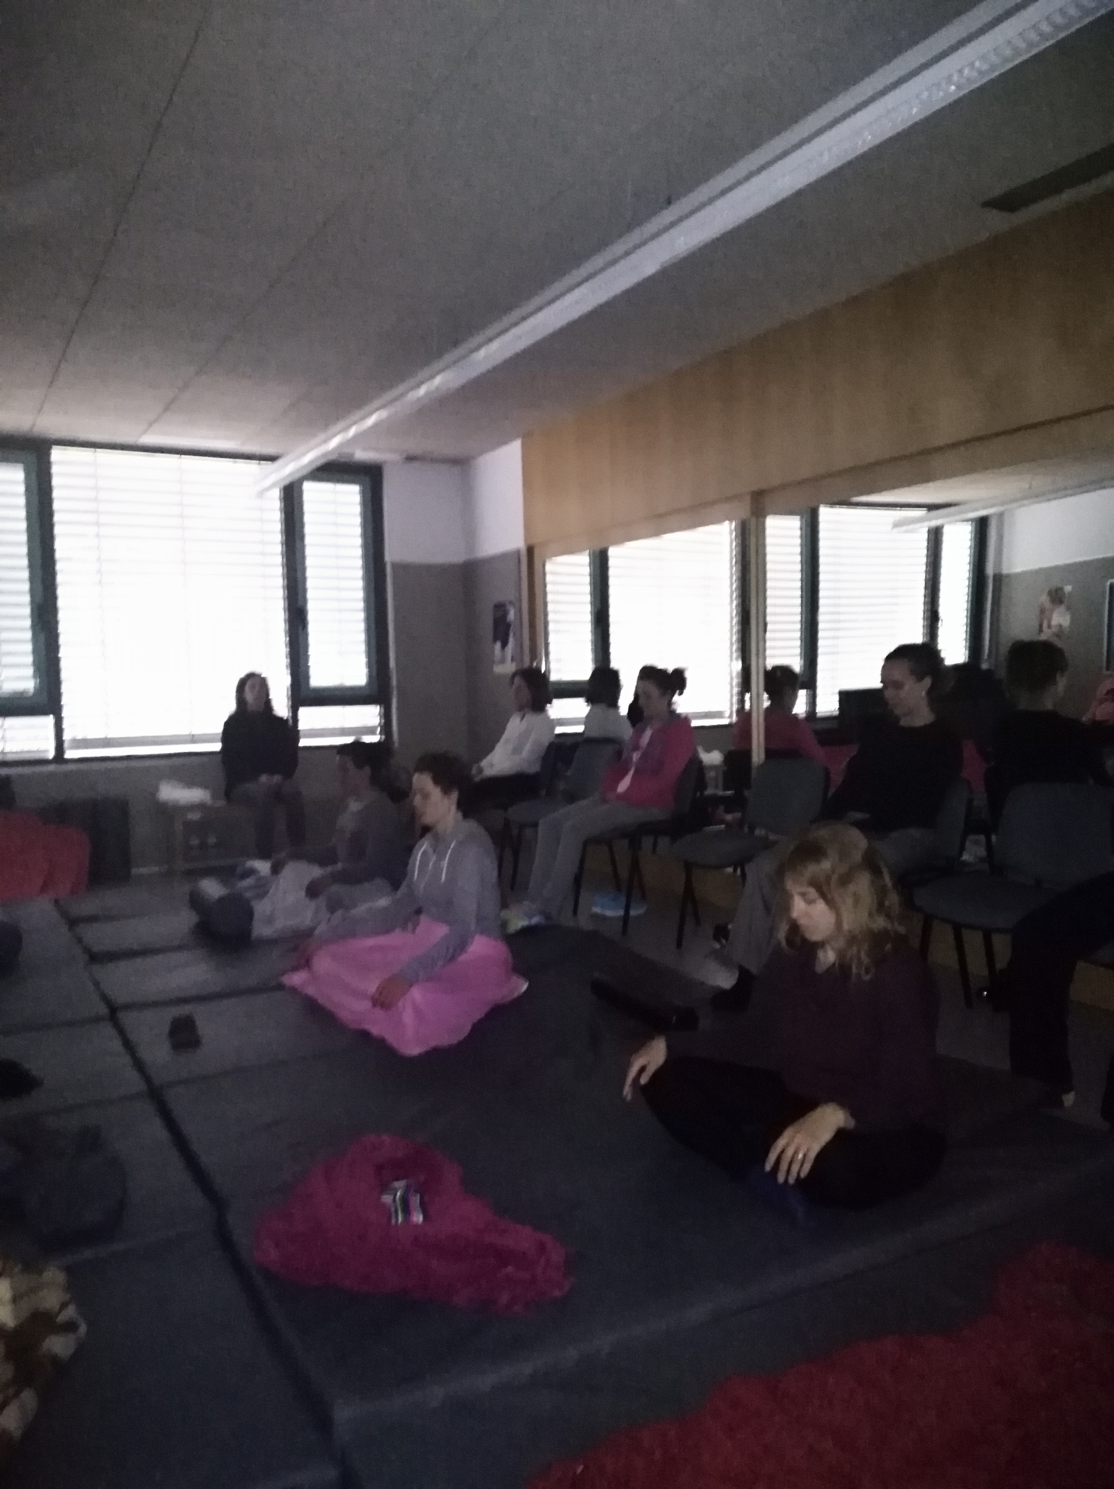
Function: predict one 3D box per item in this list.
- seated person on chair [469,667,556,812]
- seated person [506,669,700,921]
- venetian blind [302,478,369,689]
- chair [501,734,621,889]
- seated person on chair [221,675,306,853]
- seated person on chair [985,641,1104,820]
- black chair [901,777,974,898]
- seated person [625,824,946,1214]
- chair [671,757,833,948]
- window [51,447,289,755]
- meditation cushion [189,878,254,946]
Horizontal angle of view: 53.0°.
[{"bbox_3d":[-0.435,0.189,7.039,0.950,1.290,0.480,-3,4,-29],"label":"seated person on chair"},{"bbox_3d":[0.229,0.265,5.625,1.030,1.300,0.480,-3,4,-29],"label":"seated person"},{"bbox_3d":[-1.603,-1.165,8.141,0.438,1.524,0.070,-3,4,-29],"label":"venetian blind"},{"bbox_3d":[0.026,0.437,6.485,0.550,0.850,0.540,-3,4,-29],"label":"chair"},{"bbox_3d":[-1.855,0.163,7.369,0.560,1.266,0.820,-3,4,-29],"label":"seated person on chair"},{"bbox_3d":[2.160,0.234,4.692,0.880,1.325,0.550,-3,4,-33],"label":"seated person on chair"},{"bbox_3d":[1.240,0.561,4.314,0.550,0.840,0.540,-3,4,-29],"label":"black chair"},{"bbox_3d":[0.574,0.598,2.656,0.670,0.810,0.650,-3,4,-33],"label":"seated person"},{"bbox_3d":[0.876,0.521,5.026,0.550,0.840,0.540,-3,4,-29],"label":"chair"},{"bbox_3d":[-2.576,-0.947,7.603,1.497,2.008,0.100,-3,4,-29],"label":"window"},{"bbox_3d":[-1.668,0.810,5.564,0.220,0.210,0.550,-3,4,-29],"label":"meditation cushion"}]

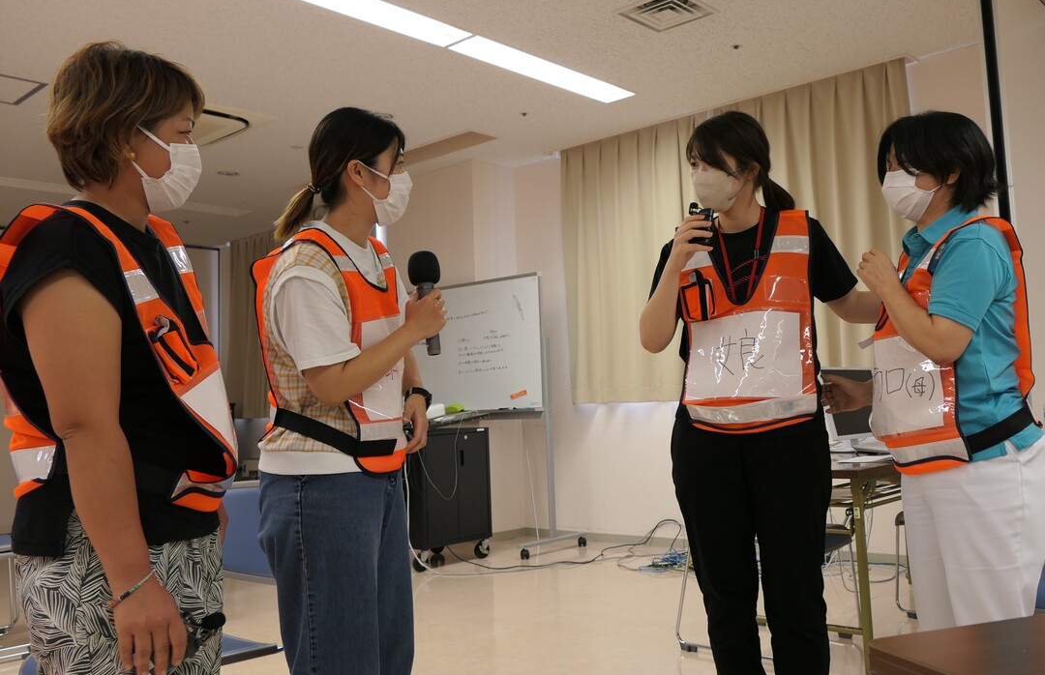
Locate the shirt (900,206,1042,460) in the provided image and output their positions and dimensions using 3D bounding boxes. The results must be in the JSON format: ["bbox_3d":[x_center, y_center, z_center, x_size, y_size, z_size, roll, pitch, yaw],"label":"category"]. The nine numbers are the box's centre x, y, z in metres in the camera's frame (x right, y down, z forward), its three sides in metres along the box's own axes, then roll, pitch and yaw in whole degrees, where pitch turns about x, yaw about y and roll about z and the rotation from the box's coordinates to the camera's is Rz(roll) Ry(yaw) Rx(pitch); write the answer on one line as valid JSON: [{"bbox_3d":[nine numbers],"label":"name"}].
[{"bbox_3d":[0.978,-0.005,1.800,0.300,0.570,0.430,-2,-5,0],"label":"shirt"}]

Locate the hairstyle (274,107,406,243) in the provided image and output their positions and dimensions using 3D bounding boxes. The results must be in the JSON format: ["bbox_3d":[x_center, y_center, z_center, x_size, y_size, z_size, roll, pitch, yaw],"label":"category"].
[{"bbox_3d":[-0.384,-0.347,1.730,0.270,0.270,0.175,-1,-5,-15],"label":"hairstyle"}]

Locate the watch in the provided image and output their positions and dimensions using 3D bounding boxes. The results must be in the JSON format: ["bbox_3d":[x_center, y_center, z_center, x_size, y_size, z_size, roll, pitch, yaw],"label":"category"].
[{"bbox_3d":[-0.230,0.134,1.800,0.058,0.045,0.055,-3,-5,6],"label":"watch"}]

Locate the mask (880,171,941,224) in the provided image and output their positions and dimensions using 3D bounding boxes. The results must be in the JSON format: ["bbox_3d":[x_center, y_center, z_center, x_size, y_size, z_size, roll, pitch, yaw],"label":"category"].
[{"bbox_3d":[0.865,-0.313,1.800,0.115,0.118,0.140,-3,-5,7],"label":"mask"}]

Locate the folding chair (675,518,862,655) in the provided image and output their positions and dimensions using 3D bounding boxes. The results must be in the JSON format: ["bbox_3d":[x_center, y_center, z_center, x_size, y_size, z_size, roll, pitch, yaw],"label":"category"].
[{"bbox_3d":[0.944,0.793,3.194,0.560,0.780,0.490,-6,-6,37],"label":"folding chair"}]

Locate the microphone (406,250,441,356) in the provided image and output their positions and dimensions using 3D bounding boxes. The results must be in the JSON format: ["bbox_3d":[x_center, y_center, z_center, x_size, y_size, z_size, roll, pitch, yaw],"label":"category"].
[{"bbox_3d":[-0.199,-0.072,1.670,0.064,0.218,0.064,-6,-3,0],"label":"microphone"}]

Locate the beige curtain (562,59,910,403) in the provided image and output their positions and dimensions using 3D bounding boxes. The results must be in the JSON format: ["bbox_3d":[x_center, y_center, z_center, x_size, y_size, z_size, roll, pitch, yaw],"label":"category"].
[{"bbox_3d":[1.192,-0.521,5.059,2.252,1.808,0.130,-6,-6,37],"label":"beige curtain"}]

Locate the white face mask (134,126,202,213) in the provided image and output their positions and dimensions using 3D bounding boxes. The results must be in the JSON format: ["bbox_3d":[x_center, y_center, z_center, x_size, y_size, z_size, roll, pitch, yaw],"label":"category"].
[{"bbox_3d":[-0.593,-0.281,1.370,0.115,0.140,0.145,0,-5,-25],"label":"white face mask"}]

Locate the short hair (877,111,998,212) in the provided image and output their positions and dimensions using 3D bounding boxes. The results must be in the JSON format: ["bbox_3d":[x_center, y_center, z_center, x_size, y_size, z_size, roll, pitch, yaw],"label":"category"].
[{"bbox_3d":[0.943,-0.398,1.840,0.235,0.225,0.190,-3,-5,9],"label":"short hair"}]

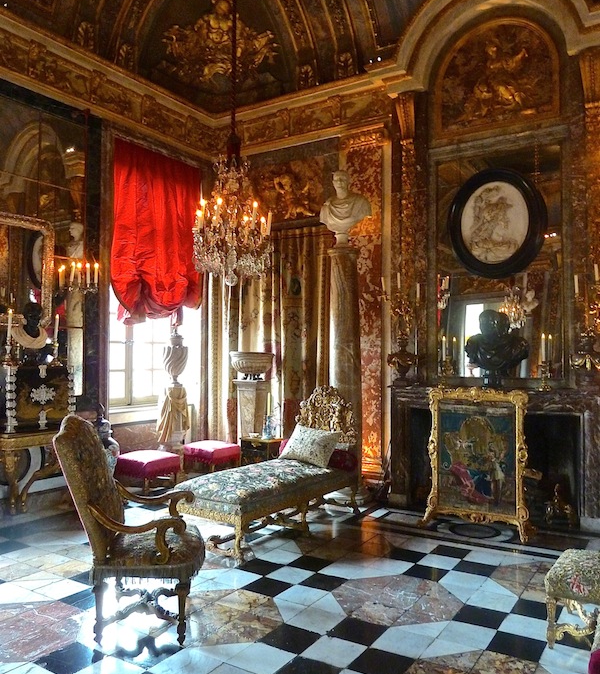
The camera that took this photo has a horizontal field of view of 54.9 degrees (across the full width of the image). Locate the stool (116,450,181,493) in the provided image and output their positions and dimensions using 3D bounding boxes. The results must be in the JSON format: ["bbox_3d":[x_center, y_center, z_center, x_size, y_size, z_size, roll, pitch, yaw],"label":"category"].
[{"bbox_3d":[-1.867,1.639,7.053,0.578,0.413,0.578,-2,-2,33],"label":"stool"}]

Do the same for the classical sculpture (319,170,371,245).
[{"bbox_3d":[0.502,-1.445,6.556,0.550,0.839,0.330,-1,-2,27],"label":"classical sculpture"}]

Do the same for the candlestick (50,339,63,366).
[{"bbox_3d":[-2.894,0.184,6.867,0.137,0.303,0.137,-3,-4,33],"label":"candlestick"}]

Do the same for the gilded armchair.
[{"bbox_3d":[-0.985,1.089,3.558,0.825,1.238,0.674,0,-2,-3],"label":"gilded armchair"}]

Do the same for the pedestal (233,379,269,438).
[{"bbox_3d":[-0.629,1.225,7.740,0.371,1.281,0.371,-2,-2,33],"label":"pedestal"}]

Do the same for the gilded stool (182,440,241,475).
[{"bbox_3d":[-1.183,1.663,7.771,0.583,0.413,0.583,-2,-2,33],"label":"gilded stool"}]

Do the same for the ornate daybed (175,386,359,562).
[{"bbox_3d":[-0.225,1.133,5.419,0.811,1.293,1.815,-2,-3,37],"label":"ornate daybed"}]

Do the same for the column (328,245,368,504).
[{"bbox_3d":[0.509,0.398,6.489,0.426,2.835,0.426,0,-2,0],"label":"column"}]

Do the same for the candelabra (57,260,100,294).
[{"bbox_3d":[-2.538,-0.697,6.652,0.261,0.391,0.440,-2,-2,33],"label":"candelabra"}]

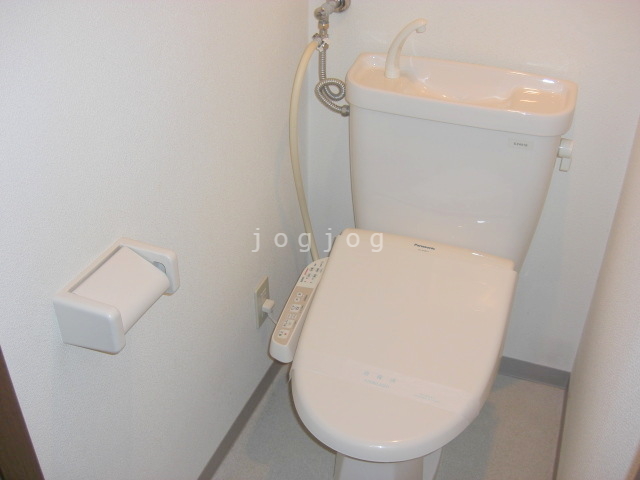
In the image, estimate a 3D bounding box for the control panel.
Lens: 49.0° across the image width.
[{"bbox_3d":[-0.039,0.156,1.574,0.066,0.052,0.275,10,44,15],"label":"control panel"}]

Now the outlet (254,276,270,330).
[{"bbox_3d":[-0.137,0.158,1.749,0.012,0.117,0.069,13,34,19],"label":"outlet"}]

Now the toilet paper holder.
[{"bbox_3d":[-0.303,0.085,1.077,0.103,0.087,0.162,13,34,19],"label":"toilet paper holder"}]

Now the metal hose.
[{"bbox_3d":[0.032,-0.373,1.650,0.085,0.150,0.050,13,34,19],"label":"metal hose"}]

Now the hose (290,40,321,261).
[{"bbox_3d":[-0.029,-0.195,1.690,0.110,0.555,0.130,12,36,18],"label":"hose"}]

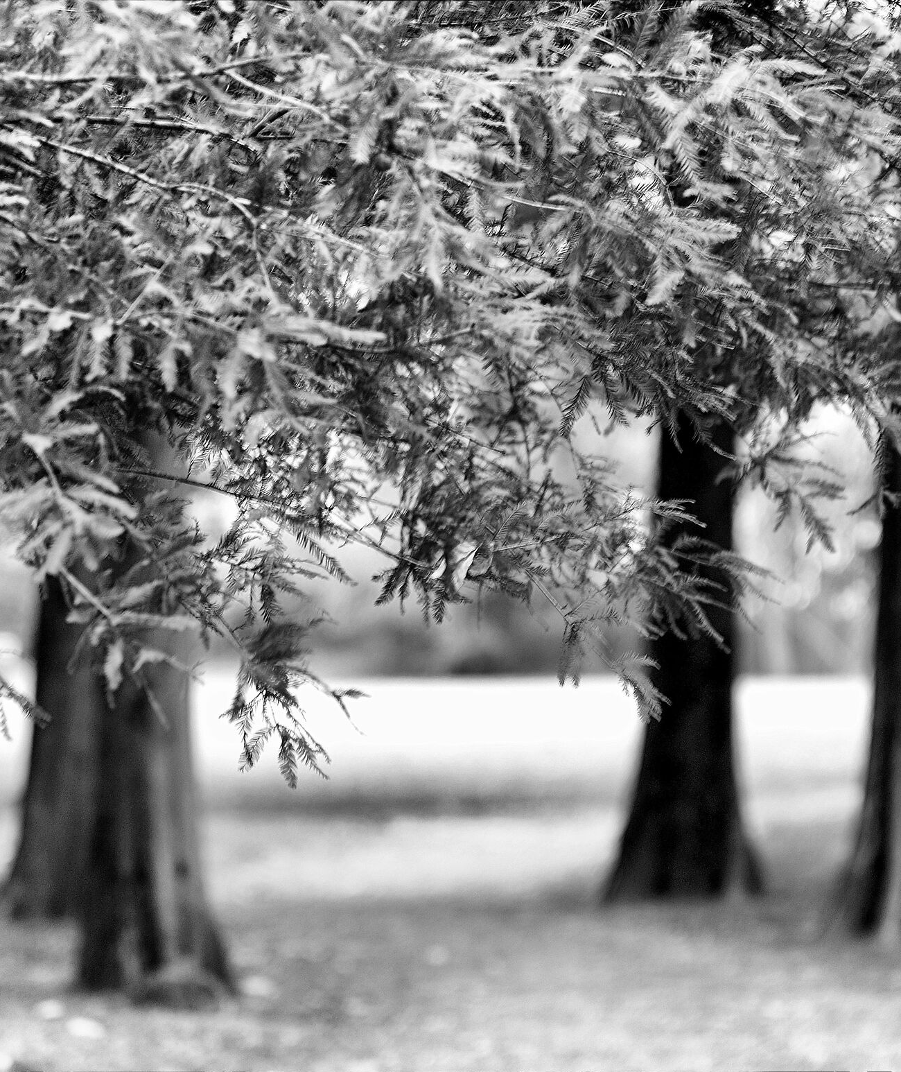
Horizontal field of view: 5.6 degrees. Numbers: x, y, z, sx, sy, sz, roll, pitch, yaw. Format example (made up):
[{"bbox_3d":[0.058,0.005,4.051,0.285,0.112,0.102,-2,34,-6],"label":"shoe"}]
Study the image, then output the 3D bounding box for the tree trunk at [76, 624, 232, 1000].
[{"bbox_3d":[-1.017,0.961,31.500,0.549,1.324,0.532,0,0,0],"label":"tree trunk"}]

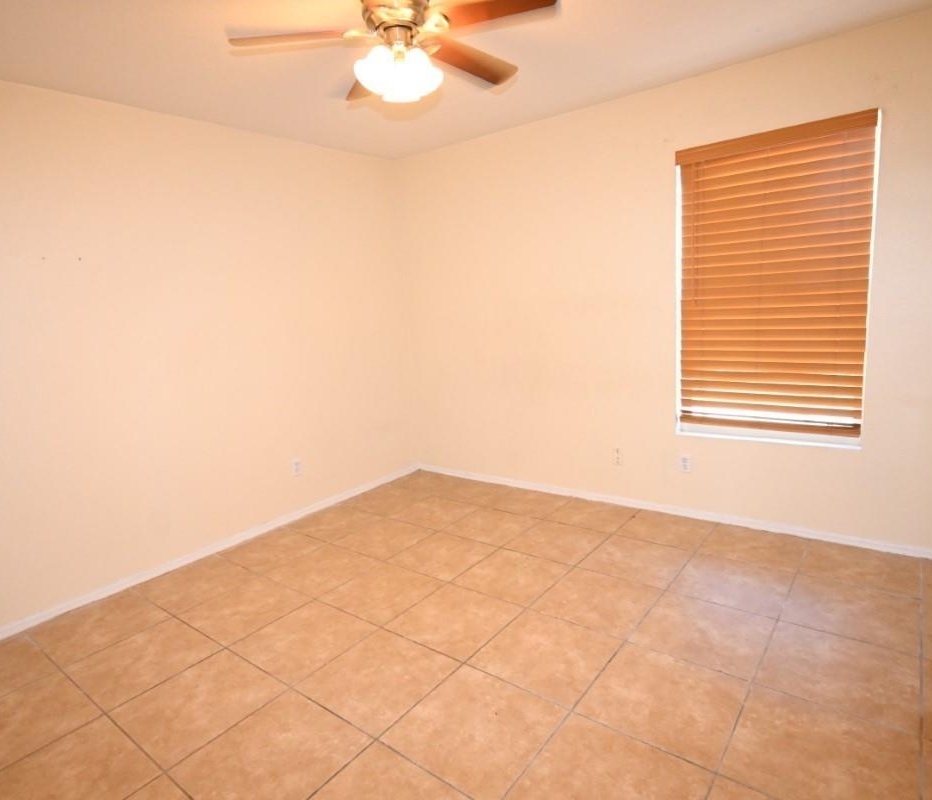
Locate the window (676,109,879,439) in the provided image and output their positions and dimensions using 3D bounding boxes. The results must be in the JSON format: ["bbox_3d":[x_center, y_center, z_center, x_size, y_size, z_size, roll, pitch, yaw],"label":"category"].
[{"bbox_3d":[1.581,-0.595,2.820,0.900,1.530,0.090,4,12,38],"label":"window"}]

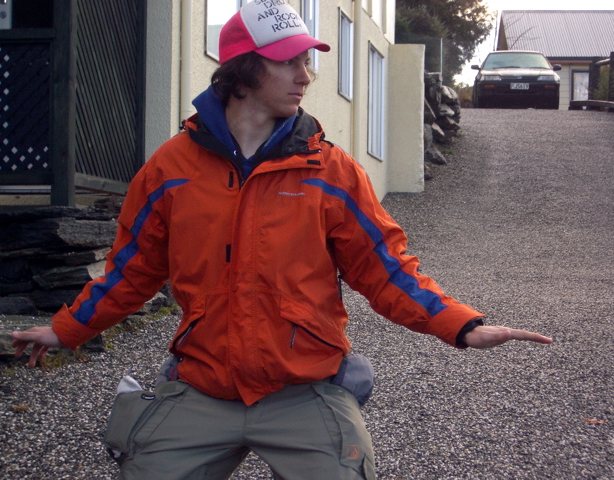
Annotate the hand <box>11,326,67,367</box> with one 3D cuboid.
[{"bbox_3d":[-0.598,0.238,3.630,0.150,0.090,0.095,-10,-5,25],"label":"hand"}]

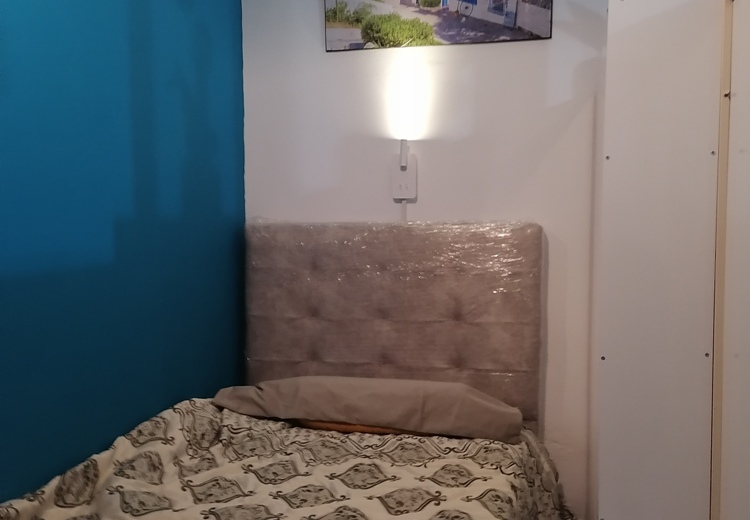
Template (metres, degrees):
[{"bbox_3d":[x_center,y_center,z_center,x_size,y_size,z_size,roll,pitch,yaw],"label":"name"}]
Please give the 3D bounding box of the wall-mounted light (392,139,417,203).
[{"bbox_3d":[0.106,-0.318,2.682,0.085,0.217,0.080,1,4,14],"label":"wall-mounted light"}]

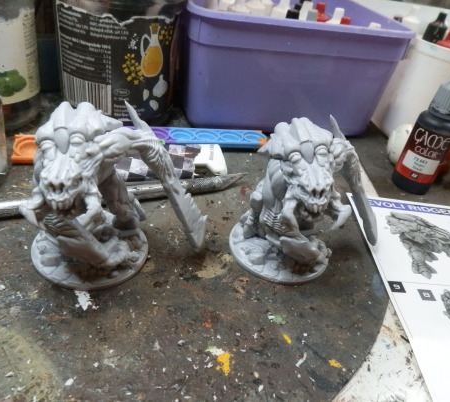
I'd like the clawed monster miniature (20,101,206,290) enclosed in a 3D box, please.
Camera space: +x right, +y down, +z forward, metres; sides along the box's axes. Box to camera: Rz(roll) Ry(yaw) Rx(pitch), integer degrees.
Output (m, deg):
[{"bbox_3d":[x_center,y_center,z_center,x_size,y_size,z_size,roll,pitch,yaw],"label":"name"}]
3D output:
[{"bbox_3d":[-0.042,-0.002,0.170,0.073,0.069,0.060,6,36,-6],"label":"clawed monster miniature"}]

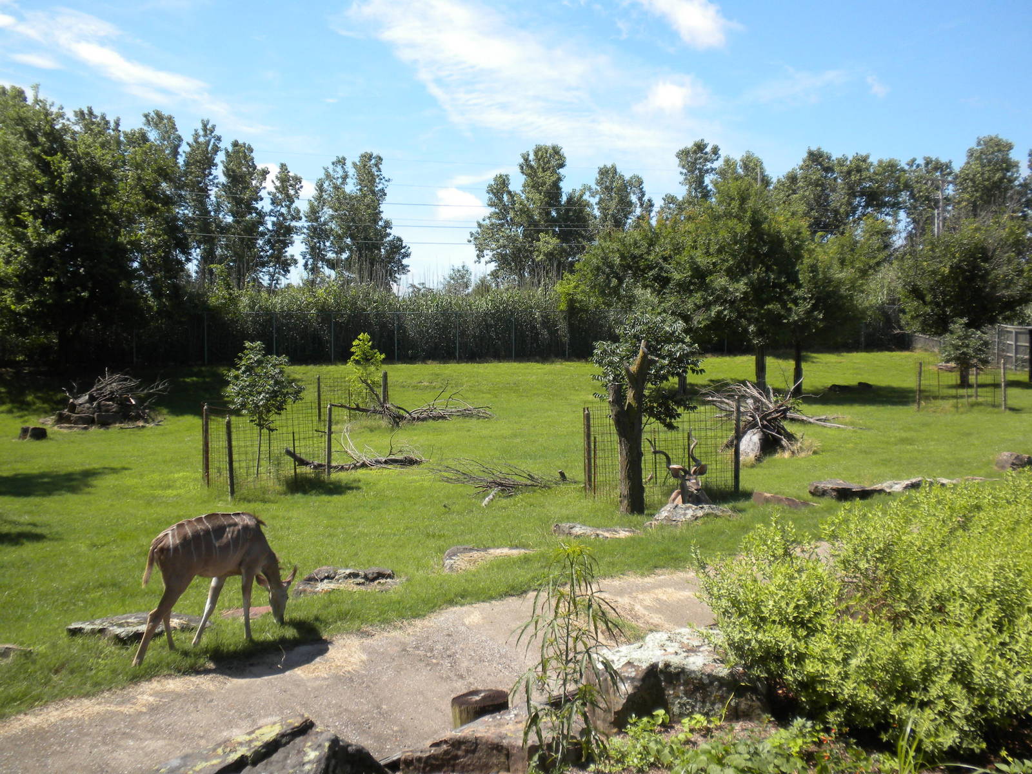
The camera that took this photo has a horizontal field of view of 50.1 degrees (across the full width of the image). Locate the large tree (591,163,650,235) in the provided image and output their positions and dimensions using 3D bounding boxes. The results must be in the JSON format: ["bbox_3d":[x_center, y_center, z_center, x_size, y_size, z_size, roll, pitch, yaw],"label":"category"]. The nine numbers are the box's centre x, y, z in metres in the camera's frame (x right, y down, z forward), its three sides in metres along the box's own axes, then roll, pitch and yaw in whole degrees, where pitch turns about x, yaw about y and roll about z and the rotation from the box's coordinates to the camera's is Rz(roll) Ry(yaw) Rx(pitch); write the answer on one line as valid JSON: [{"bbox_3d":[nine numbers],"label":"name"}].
[{"bbox_3d":[7.630,-10.086,80.000,4.900,12.200,4.900,0,5,0],"label":"large tree"}]

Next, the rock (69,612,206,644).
[{"bbox_3d":[-3.972,2.531,11.600,1.420,0.190,0.700,-1,5,-8],"label":"rock"}]

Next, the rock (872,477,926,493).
[{"bbox_3d":[6.226,1.601,18.072,0.880,0.200,0.600,0,4,0],"label":"rock"}]

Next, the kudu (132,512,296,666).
[{"bbox_3d":[-2.680,1.740,9.879,1.380,1.150,0.420,-3,5,-33],"label":"kudu"}]

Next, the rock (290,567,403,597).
[{"bbox_3d":[-1.879,2.158,12.270,1.120,0.170,0.520,-1,5,-9],"label":"rock"}]

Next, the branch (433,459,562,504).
[{"bbox_3d":[-0.302,1.520,18.389,2.080,0.430,1.600,0,5,-1],"label":"branch"}]

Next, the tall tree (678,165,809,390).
[{"bbox_3d":[7.949,-3.813,38.500,4.600,7.800,4.500,0,5,0],"label":"tall tree"}]

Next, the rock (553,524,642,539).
[{"bbox_3d":[1.095,1.946,15.062,1.140,0.130,0.500,0,5,4],"label":"rock"}]

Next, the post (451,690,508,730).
[{"bbox_3d":[-0.250,2.306,7.696,0.370,0.360,0.370,0,4,0],"label":"post"}]

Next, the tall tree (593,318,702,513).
[{"bbox_3d":[1.940,0.303,16.670,1.650,2.980,1.500,0,4,0],"label":"tall tree"}]

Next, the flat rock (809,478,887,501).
[{"bbox_3d":[5.402,1.649,18.048,1.150,0.230,0.650,1,5,17],"label":"flat rock"}]

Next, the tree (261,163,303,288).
[{"bbox_3d":[-14.888,-8.156,69.583,2.610,11.870,2.800,0,4,0],"label":"tree"}]

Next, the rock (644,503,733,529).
[{"bbox_3d":[2.634,1.983,16.800,1.270,0.300,0.800,0,5,-5],"label":"rock"}]

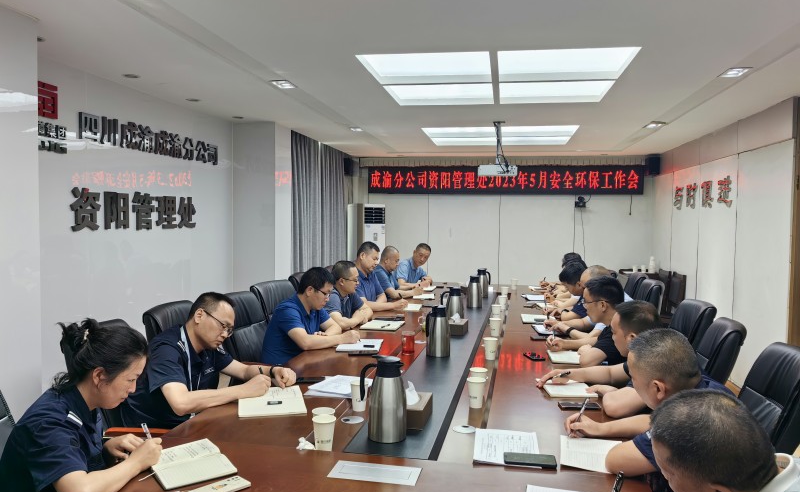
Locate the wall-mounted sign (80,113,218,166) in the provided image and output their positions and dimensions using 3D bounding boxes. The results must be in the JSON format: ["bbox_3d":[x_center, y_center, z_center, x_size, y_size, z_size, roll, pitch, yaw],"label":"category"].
[{"bbox_3d":[-1.828,-0.791,4.806,0.035,0.172,1.870,1,2,10],"label":"wall-mounted sign"}]

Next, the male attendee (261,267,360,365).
[{"bbox_3d":[-0.530,0.725,3.880,0.700,1.210,0.620,1,3,14],"label":"male attendee"}]

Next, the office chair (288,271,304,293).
[{"bbox_3d":[-0.540,0.776,4.887,0.680,1.120,0.620,1,2,17],"label":"office chair"}]

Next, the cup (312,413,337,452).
[{"bbox_3d":[-0.251,0.630,2.073,0.079,0.110,0.079,1,2,0],"label":"cup"}]

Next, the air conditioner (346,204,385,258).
[{"bbox_3d":[-0.506,0.299,9.265,0.450,1.820,0.370,-1,2,-41],"label":"air conditioner"}]

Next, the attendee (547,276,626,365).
[{"bbox_3d":[1.255,0.791,3.612,0.760,1.215,0.580,1,2,9],"label":"attendee"}]

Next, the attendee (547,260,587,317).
[{"bbox_3d":[1.516,0.717,4.967,0.700,1.180,0.580,1,2,11],"label":"attendee"}]

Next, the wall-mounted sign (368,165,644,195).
[{"bbox_3d":[1.513,-0.983,9.370,4.056,0.414,0.090,1,2,11],"label":"wall-mounted sign"}]

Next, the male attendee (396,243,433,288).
[{"bbox_3d":[0.101,0.585,6.985,0.700,1.240,0.580,3,3,40],"label":"male attendee"}]

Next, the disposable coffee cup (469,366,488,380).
[{"bbox_3d":[0.353,0.607,2.775,0.079,0.110,0.079,1,2,10],"label":"disposable coffee cup"}]

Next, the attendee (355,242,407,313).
[{"bbox_3d":[-0.256,0.611,5.453,0.700,1.310,0.600,1,3,14],"label":"attendee"}]

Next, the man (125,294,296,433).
[{"bbox_3d":[-0.756,0.802,2.770,0.720,1.185,0.640,2,2,31],"label":"man"}]

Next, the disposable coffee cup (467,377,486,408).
[{"bbox_3d":[0.321,0.614,2.606,0.079,0.110,0.079,1,2,10],"label":"disposable coffee cup"}]

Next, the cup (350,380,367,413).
[{"bbox_3d":[-0.163,0.607,2.512,0.072,0.106,0.072,1,2,0],"label":"cup"}]

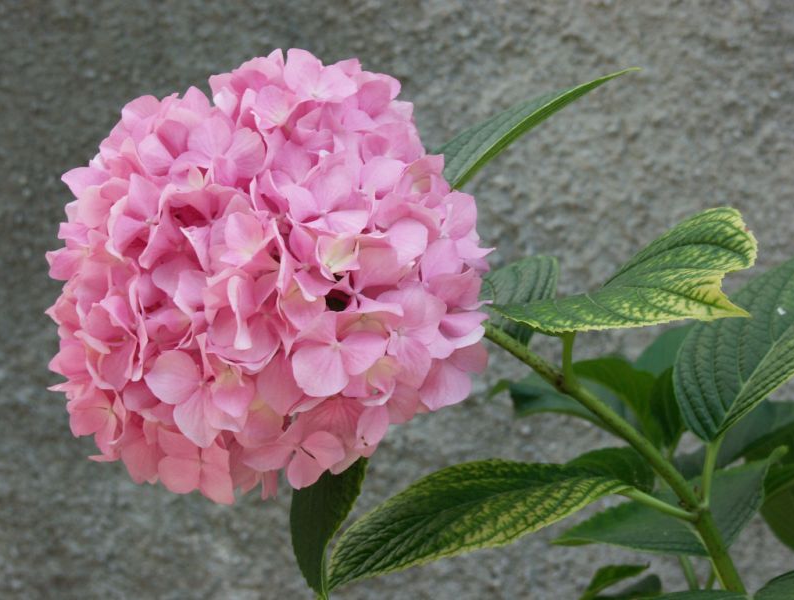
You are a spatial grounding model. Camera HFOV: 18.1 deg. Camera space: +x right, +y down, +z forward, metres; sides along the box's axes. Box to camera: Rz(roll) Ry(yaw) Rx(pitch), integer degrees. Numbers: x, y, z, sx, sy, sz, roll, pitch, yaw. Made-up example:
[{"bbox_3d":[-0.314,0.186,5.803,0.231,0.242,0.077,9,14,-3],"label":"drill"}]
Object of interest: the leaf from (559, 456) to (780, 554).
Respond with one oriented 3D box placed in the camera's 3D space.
[{"bbox_3d":[0.109,0.084,1.010,0.090,0.036,0.055,0,23,0],"label":"leaf"}]

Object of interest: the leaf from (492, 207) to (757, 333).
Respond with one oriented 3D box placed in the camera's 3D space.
[{"bbox_3d":[0.088,-0.012,0.970,0.104,0.042,0.060,3,25,-8],"label":"leaf"}]

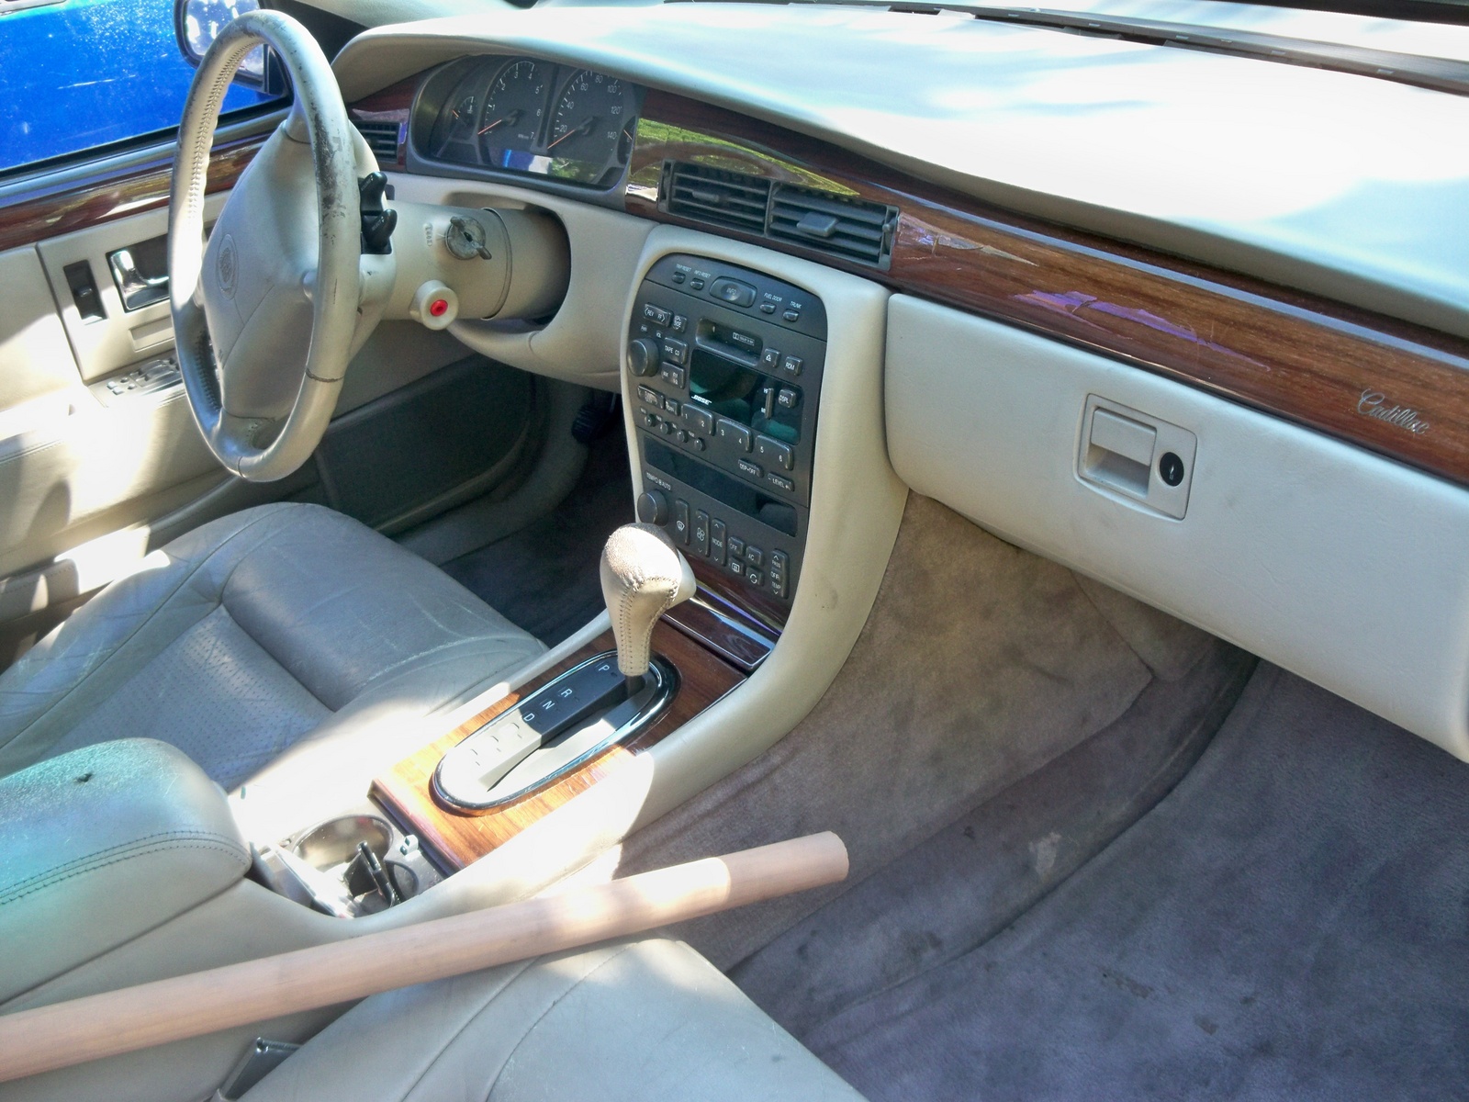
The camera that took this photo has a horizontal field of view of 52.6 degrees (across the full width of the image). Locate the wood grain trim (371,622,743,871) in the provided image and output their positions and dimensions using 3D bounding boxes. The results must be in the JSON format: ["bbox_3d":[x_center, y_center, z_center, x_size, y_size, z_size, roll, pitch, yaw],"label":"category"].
[{"bbox_3d":[-0.133,0.137,1.143,0.265,0.030,0.151,-34,39,-26],"label":"wood grain trim"}]

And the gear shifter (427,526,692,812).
[{"bbox_3d":[-0.133,0.080,1.116,0.248,0.135,0.112,-34,39,-26],"label":"gear shifter"}]

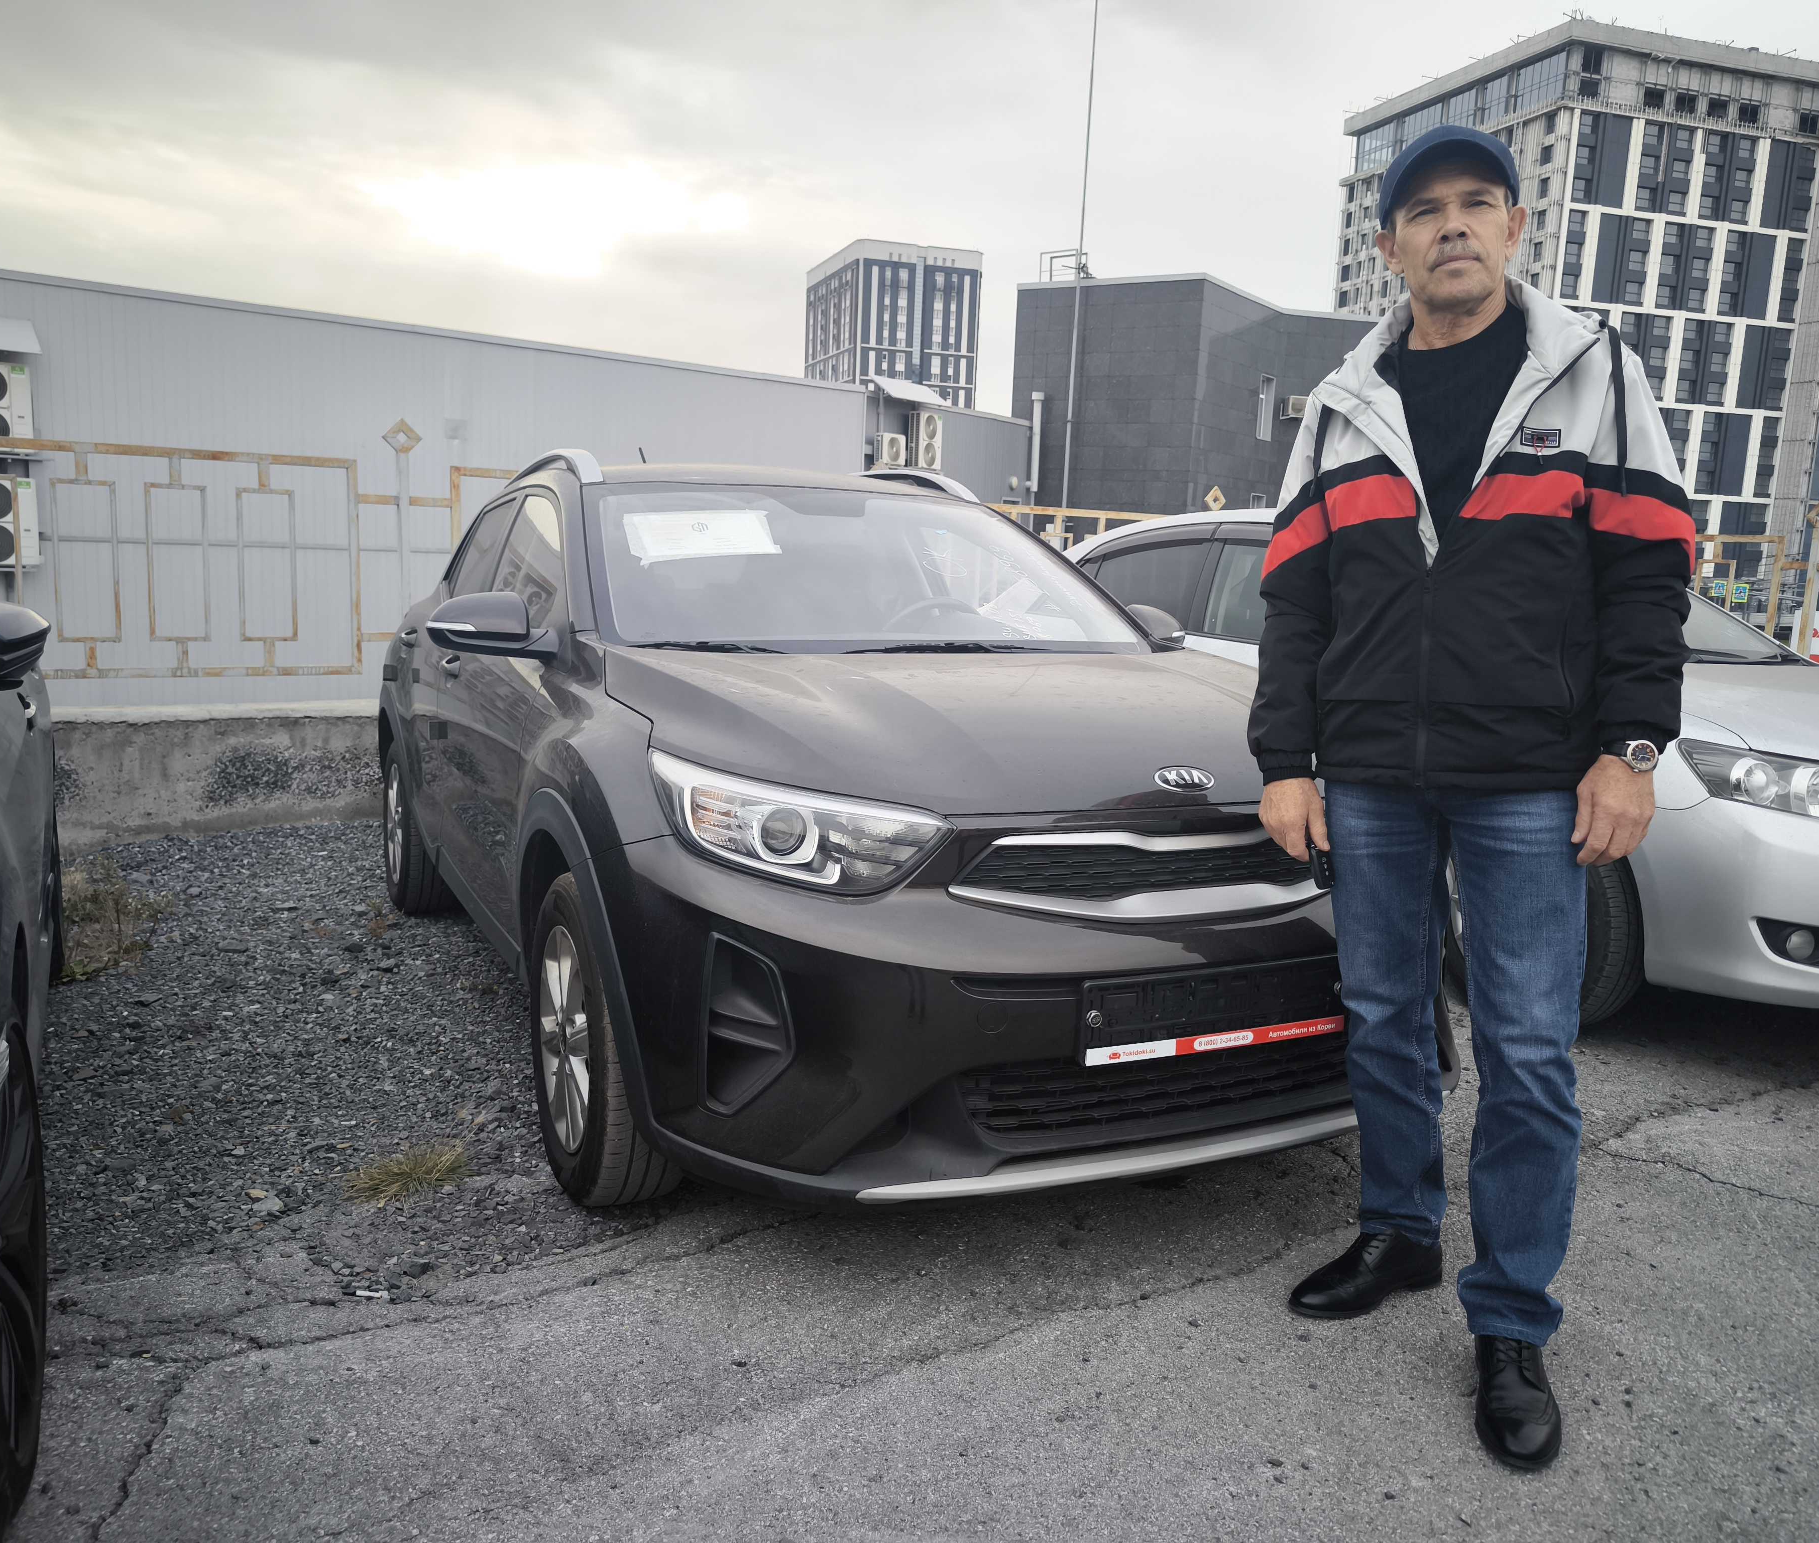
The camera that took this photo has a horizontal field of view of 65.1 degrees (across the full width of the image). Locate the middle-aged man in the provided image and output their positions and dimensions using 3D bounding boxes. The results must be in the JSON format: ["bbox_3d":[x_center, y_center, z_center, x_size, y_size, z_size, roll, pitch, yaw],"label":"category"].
[{"bbox_3d":[0.783,0.002,2.061,0.600,1.780,0.460,8,11,33],"label":"middle-aged man"}]

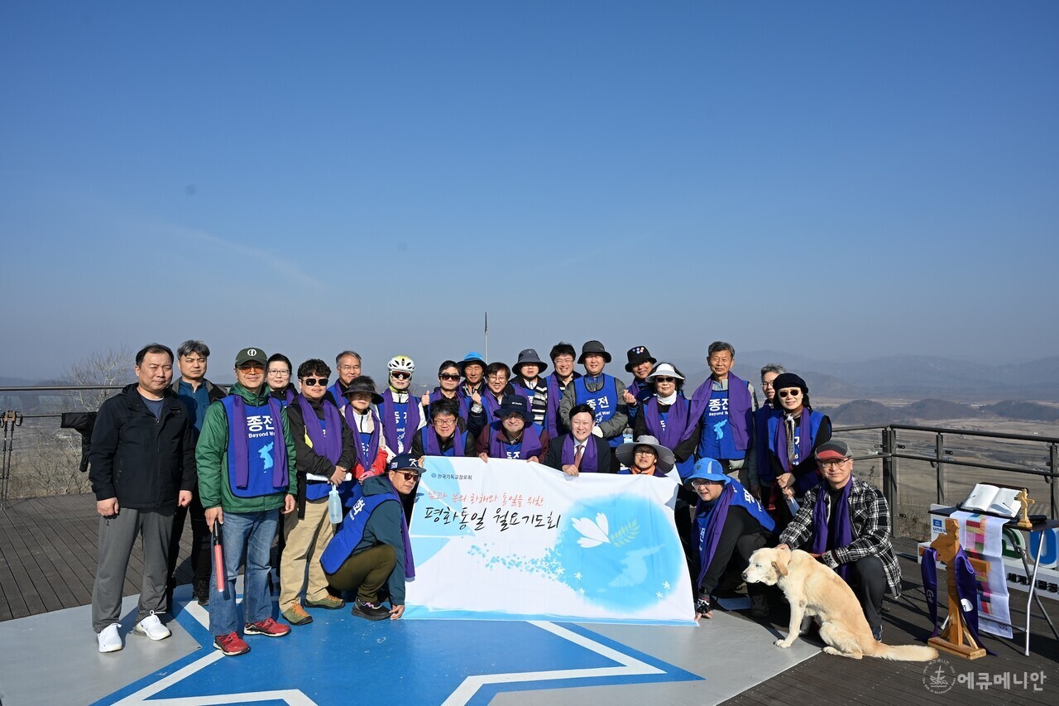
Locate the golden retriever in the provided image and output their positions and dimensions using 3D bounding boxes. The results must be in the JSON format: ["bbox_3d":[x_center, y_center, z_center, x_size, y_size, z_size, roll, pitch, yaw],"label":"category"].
[{"bbox_3d":[1.775,1.420,4.090,0.980,0.550,0.350,-1,-2,22],"label":"golden retriever"}]

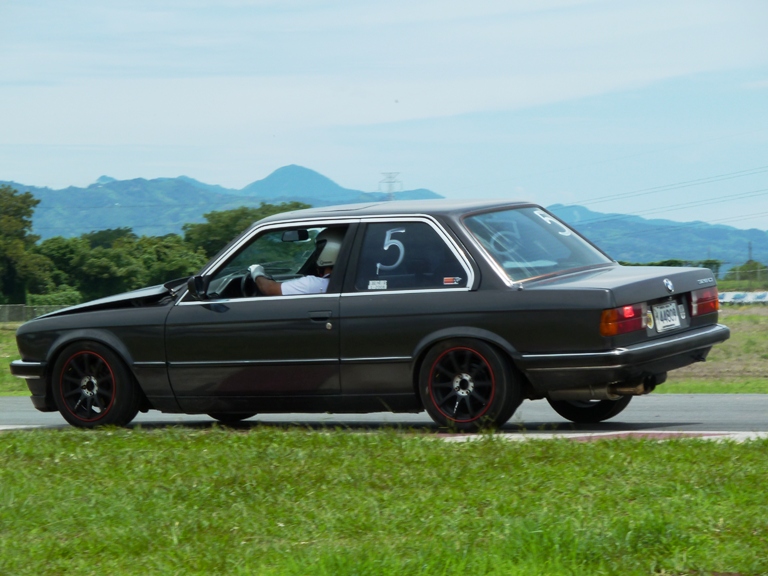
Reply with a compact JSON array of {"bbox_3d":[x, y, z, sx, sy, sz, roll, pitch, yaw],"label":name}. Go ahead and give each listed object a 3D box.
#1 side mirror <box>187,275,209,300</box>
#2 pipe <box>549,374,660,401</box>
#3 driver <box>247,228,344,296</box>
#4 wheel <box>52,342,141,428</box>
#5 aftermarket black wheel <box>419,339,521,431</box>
[{"bbox_3d":[-1.088,0.000,19.020,0.090,0.135,0.170,-1,0,31],"label":"side mirror"},{"bbox_3d":[1.219,0.555,18.180,0.670,0.150,0.160,-1,0,31],"label":"pipe"},{"bbox_3d":[-0.607,0.120,19.290,1.100,0.950,0.530,-1,0,31],"label":"driver"},{"bbox_3d":[-1.719,0.588,19.560,0.575,0.575,0.205,-1,0,31],"label":"wheel"},{"bbox_3d":[0.483,0.538,18.250,0.575,0.575,0.205,-1,0,31],"label":"aftermarket black wheel"}]

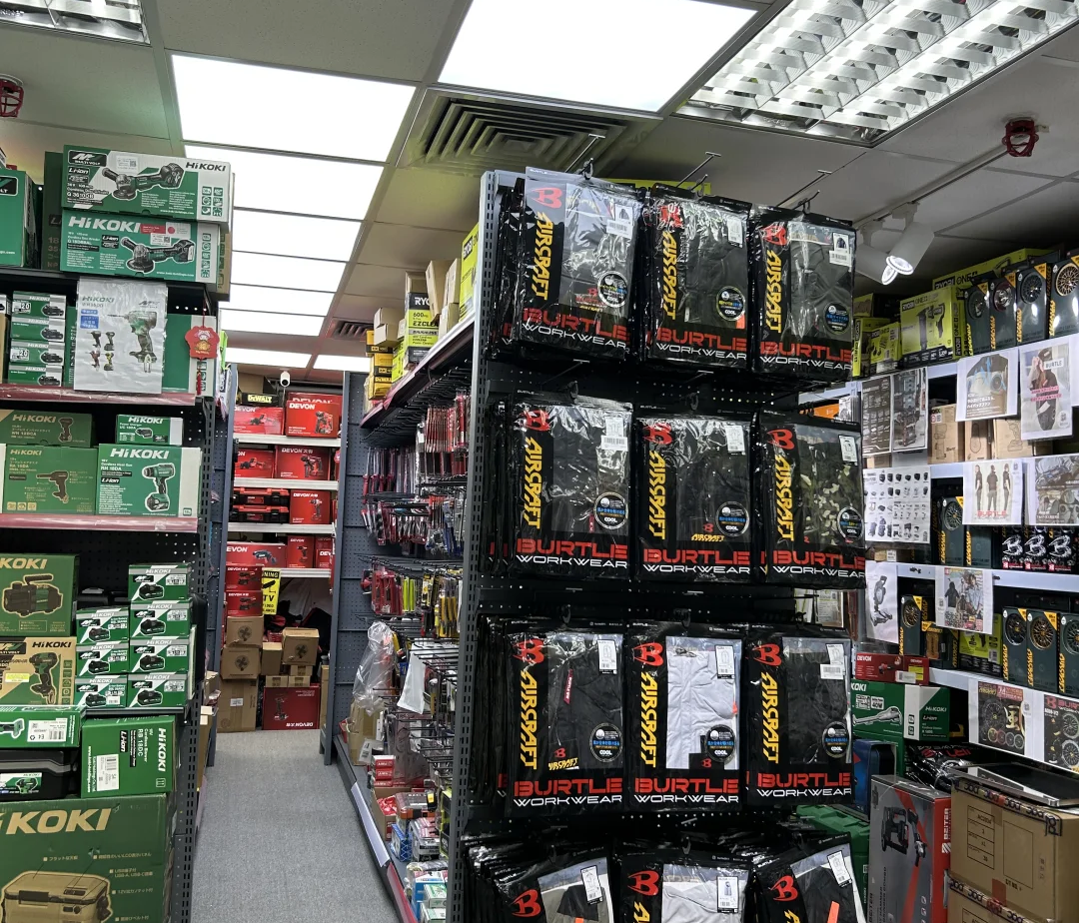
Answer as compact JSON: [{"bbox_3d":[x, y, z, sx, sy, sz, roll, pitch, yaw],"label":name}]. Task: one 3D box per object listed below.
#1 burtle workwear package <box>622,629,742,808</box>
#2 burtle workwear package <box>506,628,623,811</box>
[{"bbox_3d":[0.334,0.598,2.544,0.295,0.420,0.045,5,-11,-15],"label":"burtle workwear package"},{"bbox_3d":[0.053,0.563,2.411,0.283,0.410,0.040,4,-10,-21],"label":"burtle workwear package"}]

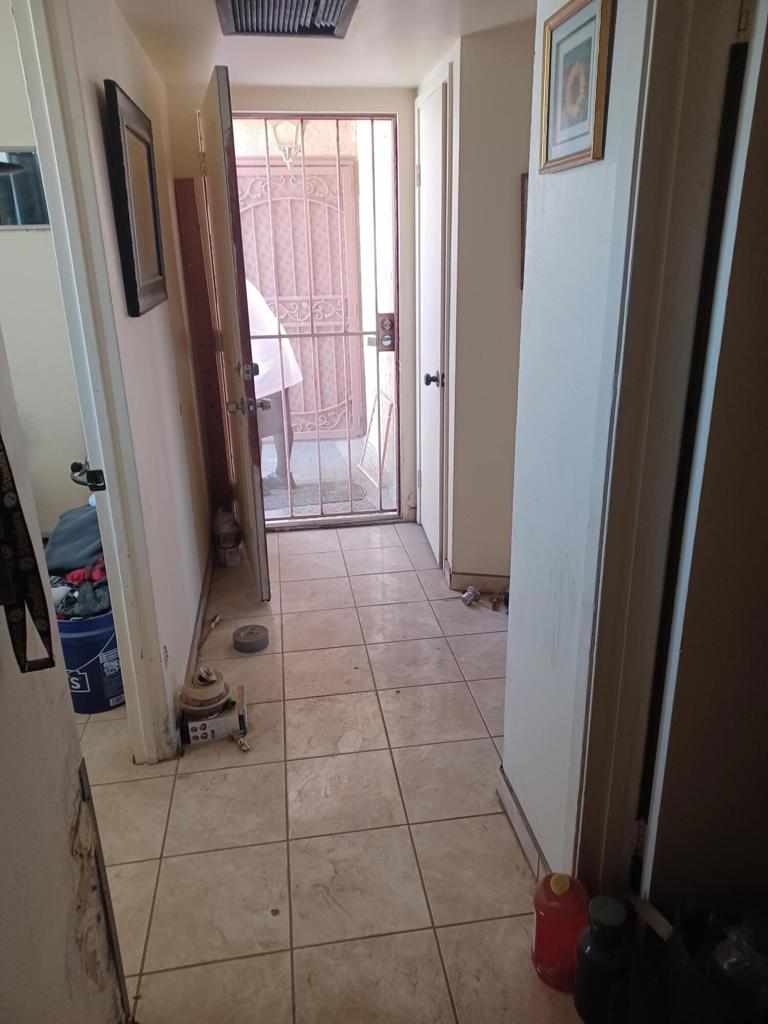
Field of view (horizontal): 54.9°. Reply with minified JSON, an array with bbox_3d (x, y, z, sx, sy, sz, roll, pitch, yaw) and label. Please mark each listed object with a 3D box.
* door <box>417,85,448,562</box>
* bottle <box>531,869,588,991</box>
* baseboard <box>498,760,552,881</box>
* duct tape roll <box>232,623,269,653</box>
[{"bbox_3d":[0.235,-0.796,3.493,0.040,2.040,0.620,-3,20,-6],"label":"door"},{"bbox_3d":[0.375,0.868,1.552,0.117,0.240,0.117,-4,20,-7],"label":"bottle"},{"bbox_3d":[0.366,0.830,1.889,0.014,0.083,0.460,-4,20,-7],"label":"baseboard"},{"bbox_3d":[-0.524,0.498,2.914,0.136,0.049,0.136,-4,20,-7],"label":"duct tape roll"}]

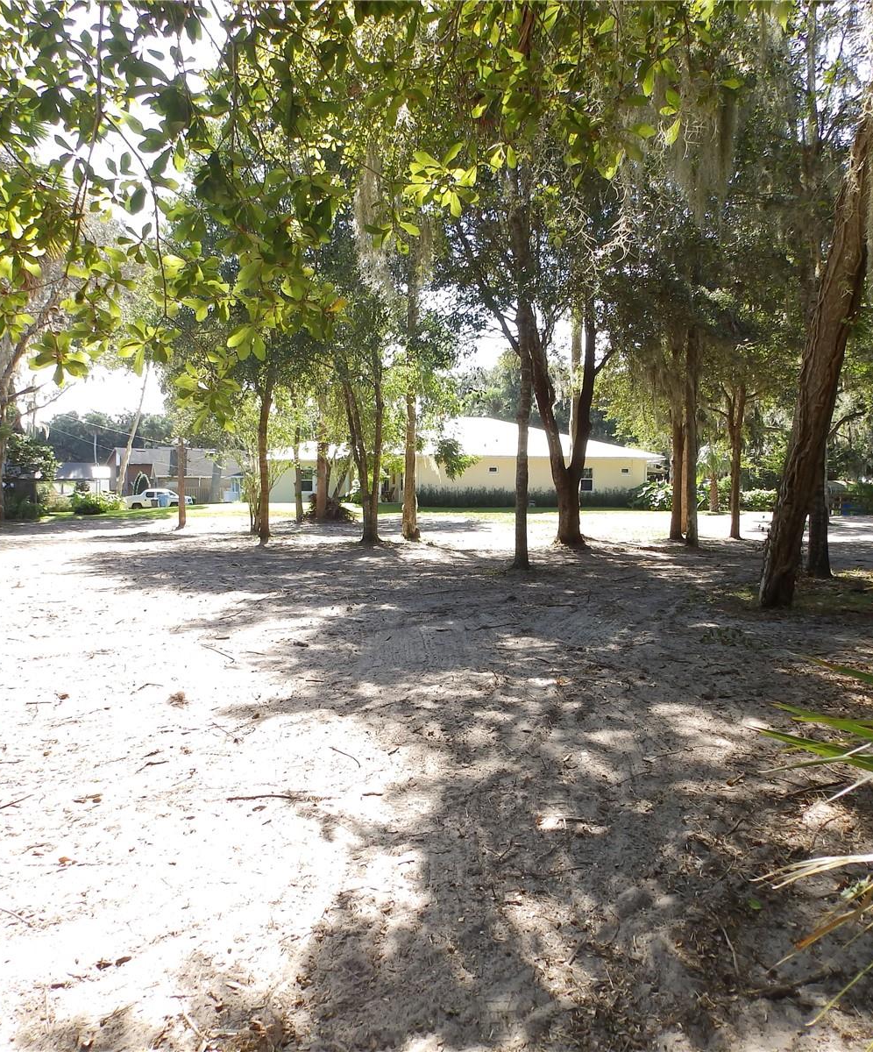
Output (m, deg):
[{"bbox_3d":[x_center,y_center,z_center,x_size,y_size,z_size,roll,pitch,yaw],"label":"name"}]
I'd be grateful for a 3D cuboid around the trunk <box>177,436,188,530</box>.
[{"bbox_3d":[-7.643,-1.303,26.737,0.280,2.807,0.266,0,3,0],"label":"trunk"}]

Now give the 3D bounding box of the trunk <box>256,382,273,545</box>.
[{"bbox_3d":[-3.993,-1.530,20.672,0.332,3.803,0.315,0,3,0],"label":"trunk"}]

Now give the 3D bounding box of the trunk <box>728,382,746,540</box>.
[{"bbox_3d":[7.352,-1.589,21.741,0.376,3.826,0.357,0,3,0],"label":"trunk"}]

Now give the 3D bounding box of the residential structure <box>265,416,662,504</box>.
[{"bbox_3d":[0.900,-4.171,58.372,24.000,5.800,15.000,0,3,0],"label":"residential structure"}]

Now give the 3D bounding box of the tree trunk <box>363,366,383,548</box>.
[{"bbox_3d":[-1.464,-1.623,20.268,0.375,4.026,0.357,0,3,0],"label":"tree trunk"}]

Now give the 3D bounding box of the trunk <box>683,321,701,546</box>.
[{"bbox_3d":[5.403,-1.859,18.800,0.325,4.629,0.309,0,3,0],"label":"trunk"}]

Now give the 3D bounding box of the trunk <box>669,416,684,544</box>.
[{"bbox_3d":[5.656,-1.094,20.897,0.322,2.912,0.306,0,3,0],"label":"trunk"}]

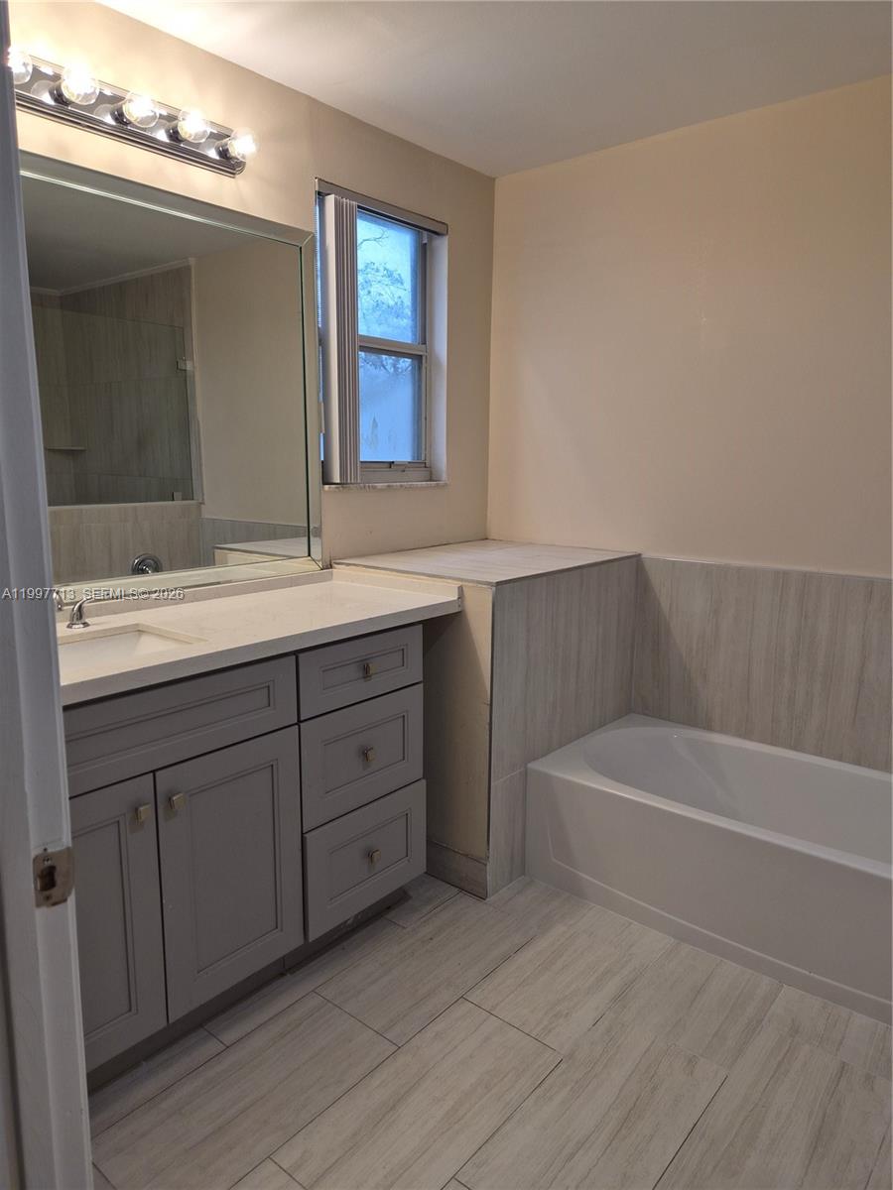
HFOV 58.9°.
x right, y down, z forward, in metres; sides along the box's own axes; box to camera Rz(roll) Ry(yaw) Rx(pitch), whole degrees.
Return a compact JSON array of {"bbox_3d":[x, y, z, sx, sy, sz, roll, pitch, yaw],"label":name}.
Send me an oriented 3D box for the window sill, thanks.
[{"bbox_3d":[-0.236,-0.412,2.994,0.107,0.022,0.671,9,13,39],"label":"window sill"}]

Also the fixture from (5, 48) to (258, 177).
[{"bbox_3d":[-0.819,-1.205,1.938,0.162,0.116,0.827,9,13,39],"label":"fixture"}]

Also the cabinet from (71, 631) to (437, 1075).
[{"bbox_3d":[-0.696,0.546,2.022,0.638,0.881,1.232,9,13,39],"label":"cabinet"}]

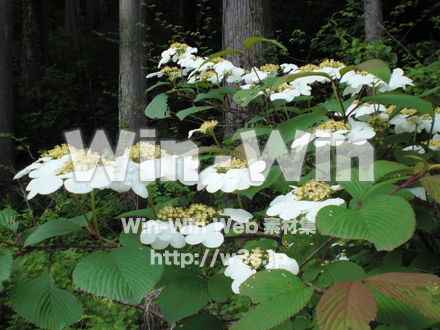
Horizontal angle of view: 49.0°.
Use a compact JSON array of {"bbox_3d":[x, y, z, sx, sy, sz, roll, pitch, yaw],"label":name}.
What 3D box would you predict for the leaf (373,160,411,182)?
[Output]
[{"bbox_3d":[0.220,0.009,0.620,0.062,0.016,0.048,-11,12,-30],"label":"leaf"}]

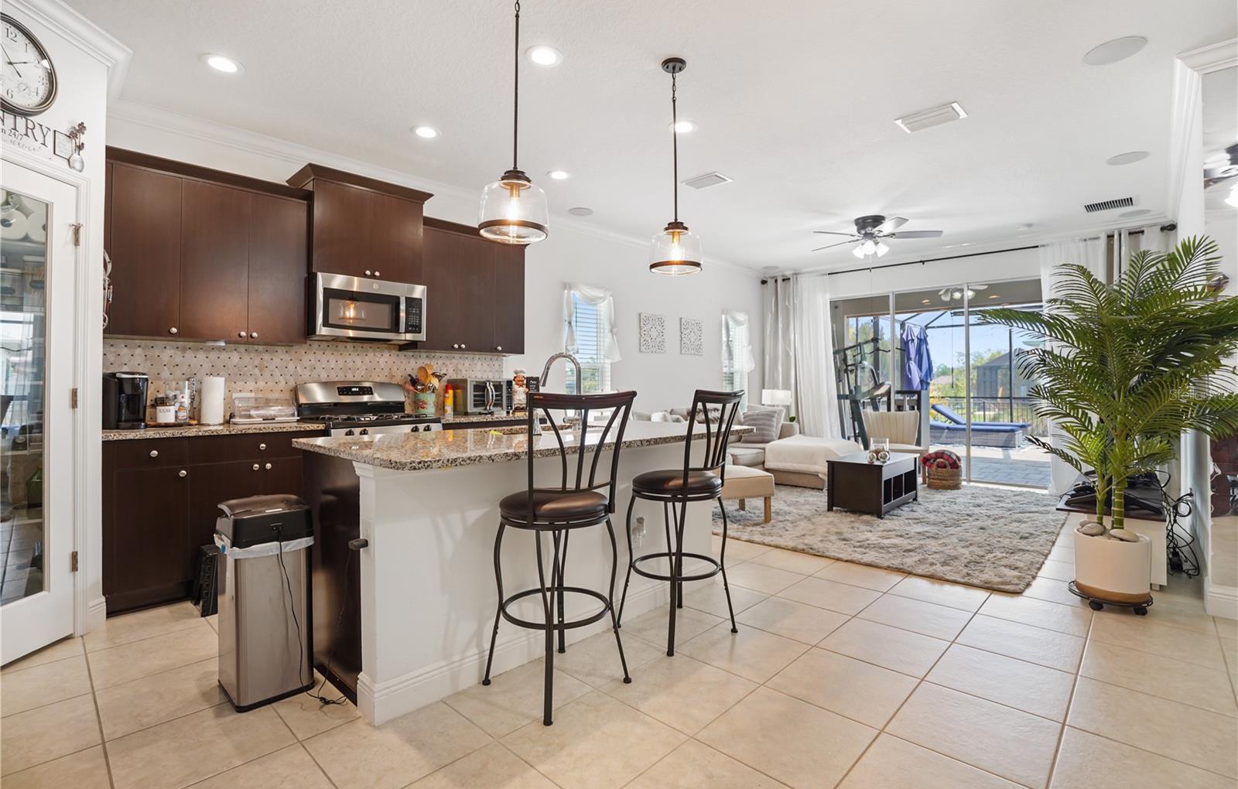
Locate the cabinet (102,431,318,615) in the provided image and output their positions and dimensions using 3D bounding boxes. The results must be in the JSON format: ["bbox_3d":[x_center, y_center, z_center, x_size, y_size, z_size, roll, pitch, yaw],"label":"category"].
[{"bbox_3d":[-2.408,0.662,3.275,0.620,0.880,1.020,0,0,44],"label":"cabinet"}]

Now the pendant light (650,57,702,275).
[{"bbox_3d":[0.297,-1.192,2.889,0.270,1.100,0.270,0,0,0],"label":"pendant light"}]

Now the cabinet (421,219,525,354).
[{"bbox_3d":[-1.261,-0.850,4.623,0.365,1.010,0.960,0,0,45],"label":"cabinet"}]

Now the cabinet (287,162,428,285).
[{"bbox_3d":[-1.849,-1.144,3.976,0.461,0.680,0.854,0,0,44],"label":"cabinet"}]

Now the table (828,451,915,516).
[{"bbox_3d":[2.390,0.822,5.116,0.475,0.453,1.010,0,0,45],"label":"table"}]

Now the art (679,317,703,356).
[{"bbox_3d":[0.939,-0.740,7.096,0.035,0.462,0.440,0,0,45],"label":"art"}]

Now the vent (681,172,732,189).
[{"bbox_3d":[0.732,-1.750,4.551,0.340,0.020,0.250,0,0,45],"label":"vent"}]

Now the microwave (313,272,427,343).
[{"bbox_3d":[-1.859,-0.598,4.004,0.410,0.415,0.757,0,0,44],"label":"microwave"}]

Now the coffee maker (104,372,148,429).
[{"bbox_3d":[-2.738,0.041,3.022,0.300,0.310,0.210,0,0,45],"label":"coffee maker"}]

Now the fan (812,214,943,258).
[{"bbox_3d":[2.557,-1.585,5.577,1.290,0.405,1.290,0,0,44],"label":"fan"}]

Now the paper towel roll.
[{"bbox_3d":[-2.470,0.045,3.330,0.122,0.293,0.122,0,0,44],"label":"paper towel roll"}]

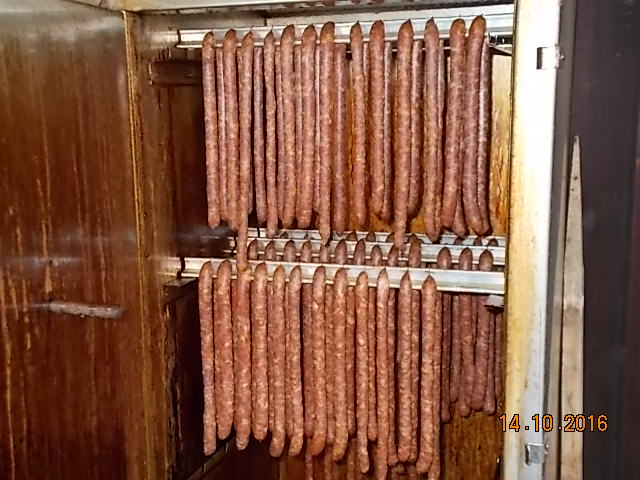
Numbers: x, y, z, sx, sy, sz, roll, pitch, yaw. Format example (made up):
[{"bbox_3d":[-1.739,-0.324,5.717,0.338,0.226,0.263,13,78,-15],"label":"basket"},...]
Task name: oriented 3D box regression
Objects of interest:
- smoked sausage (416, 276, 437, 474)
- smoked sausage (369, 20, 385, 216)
[{"bbox_3d":[0.200,0.259,1.531,0.030,0.390,0.030,4,10,20],"label":"smoked sausage"},{"bbox_3d":[0.106,-0.218,1.486,0.028,0.355,0.028,3,10,20],"label":"smoked sausage"}]

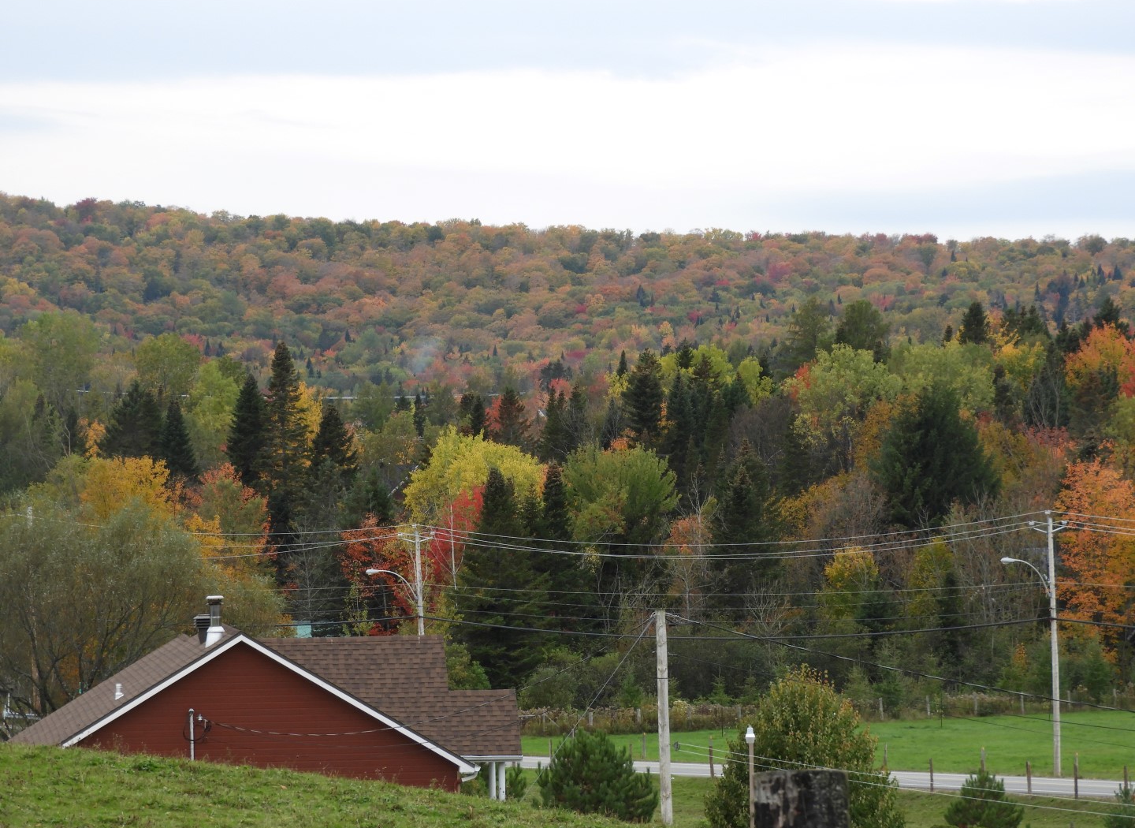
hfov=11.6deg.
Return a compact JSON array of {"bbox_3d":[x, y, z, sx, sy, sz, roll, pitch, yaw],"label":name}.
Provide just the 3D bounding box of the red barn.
[{"bbox_3d":[-5.026,5.540,90.592,8.168,5.297,11.200,-1,-1,-6],"label":"red barn"}]

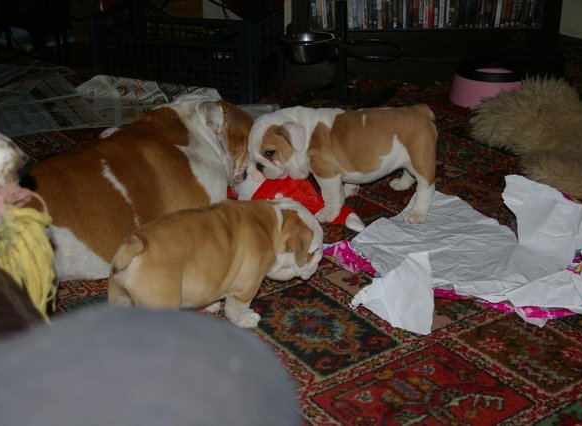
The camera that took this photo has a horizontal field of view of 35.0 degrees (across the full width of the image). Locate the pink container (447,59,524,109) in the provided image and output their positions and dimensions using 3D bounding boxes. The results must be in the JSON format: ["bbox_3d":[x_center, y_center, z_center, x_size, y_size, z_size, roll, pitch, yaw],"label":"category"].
[{"bbox_3d":[0.547,-0.346,2.468,0.245,0.086,0.245,-2,24,0],"label":"pink container"}]

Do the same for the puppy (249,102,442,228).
[{"bbox_3d":[0.095,-0.102,1.803,0.365,0.206,0.165,-1,24,2],"label":"puppy"}]

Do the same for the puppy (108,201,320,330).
[{"bbox_3d":[-0.118,0.072,1.445,0.360,0.190,0.160,-12,26,-21],"label":"puppy"}]

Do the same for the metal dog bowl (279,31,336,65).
[{"bbox_3d":[0.042,-0.427,2.427,0.146,0.064,0.146,-2,24,1],"label":"metal dog bowl"}]

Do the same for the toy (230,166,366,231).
[{"bbox_3d":[0.004,-0.030,1.790,0.300,0.090,0.150,14,28,32],"label":"toy"}]

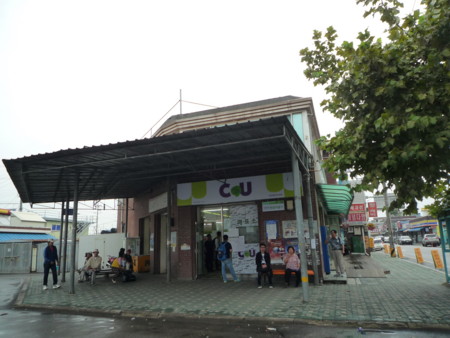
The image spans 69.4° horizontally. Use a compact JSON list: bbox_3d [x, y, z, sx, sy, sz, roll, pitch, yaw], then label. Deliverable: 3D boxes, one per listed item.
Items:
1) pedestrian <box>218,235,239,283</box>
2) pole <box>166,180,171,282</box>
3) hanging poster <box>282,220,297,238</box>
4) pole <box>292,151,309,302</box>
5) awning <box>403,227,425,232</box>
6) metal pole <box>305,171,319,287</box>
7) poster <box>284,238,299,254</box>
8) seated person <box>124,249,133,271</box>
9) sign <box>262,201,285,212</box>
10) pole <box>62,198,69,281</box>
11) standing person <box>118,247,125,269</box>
[{"bbox_3d":[0.158,3.293,12.068,0.580,1.680,0.500,-7,-13,23],"label":"pedestrian"},{"bbox_3d":[-2.157,2.351,12.664,0.100,3.904,0.100,-7,-13,22],"label":"pole"},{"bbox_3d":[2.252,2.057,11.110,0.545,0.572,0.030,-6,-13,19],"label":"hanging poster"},{"bbox_3d":[1.901,1.358,8.245,0.150,3.779,0.150,-6,-13,19],"label":"pole"},{"bbox_3d":[28.982,9.333,50.000,1.500,0.900,8.000,-7,-13,22],"label":"awning"},{"bbox_3d":[2.800,1.854,10.513,0.130,3.600,0.130,-6,-12,19],"label":"metal pole"},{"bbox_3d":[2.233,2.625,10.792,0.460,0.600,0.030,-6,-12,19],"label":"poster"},{"bbox_3d":[-4.093,4.052,13.902,0.460,1.220,0.600,-9,-14,30],"label":"seated person"},{"bbox_3d":[1.697,1.304,11.427,0.747,0.357,0.100,-6,-13,19],"label":"sign"},{"bbox_3d":[-6.822,2.938,13.968,0.120,3.600,0.120,-6,-12,19],"label":"pole"},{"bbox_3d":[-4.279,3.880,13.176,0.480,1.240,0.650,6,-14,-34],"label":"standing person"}]

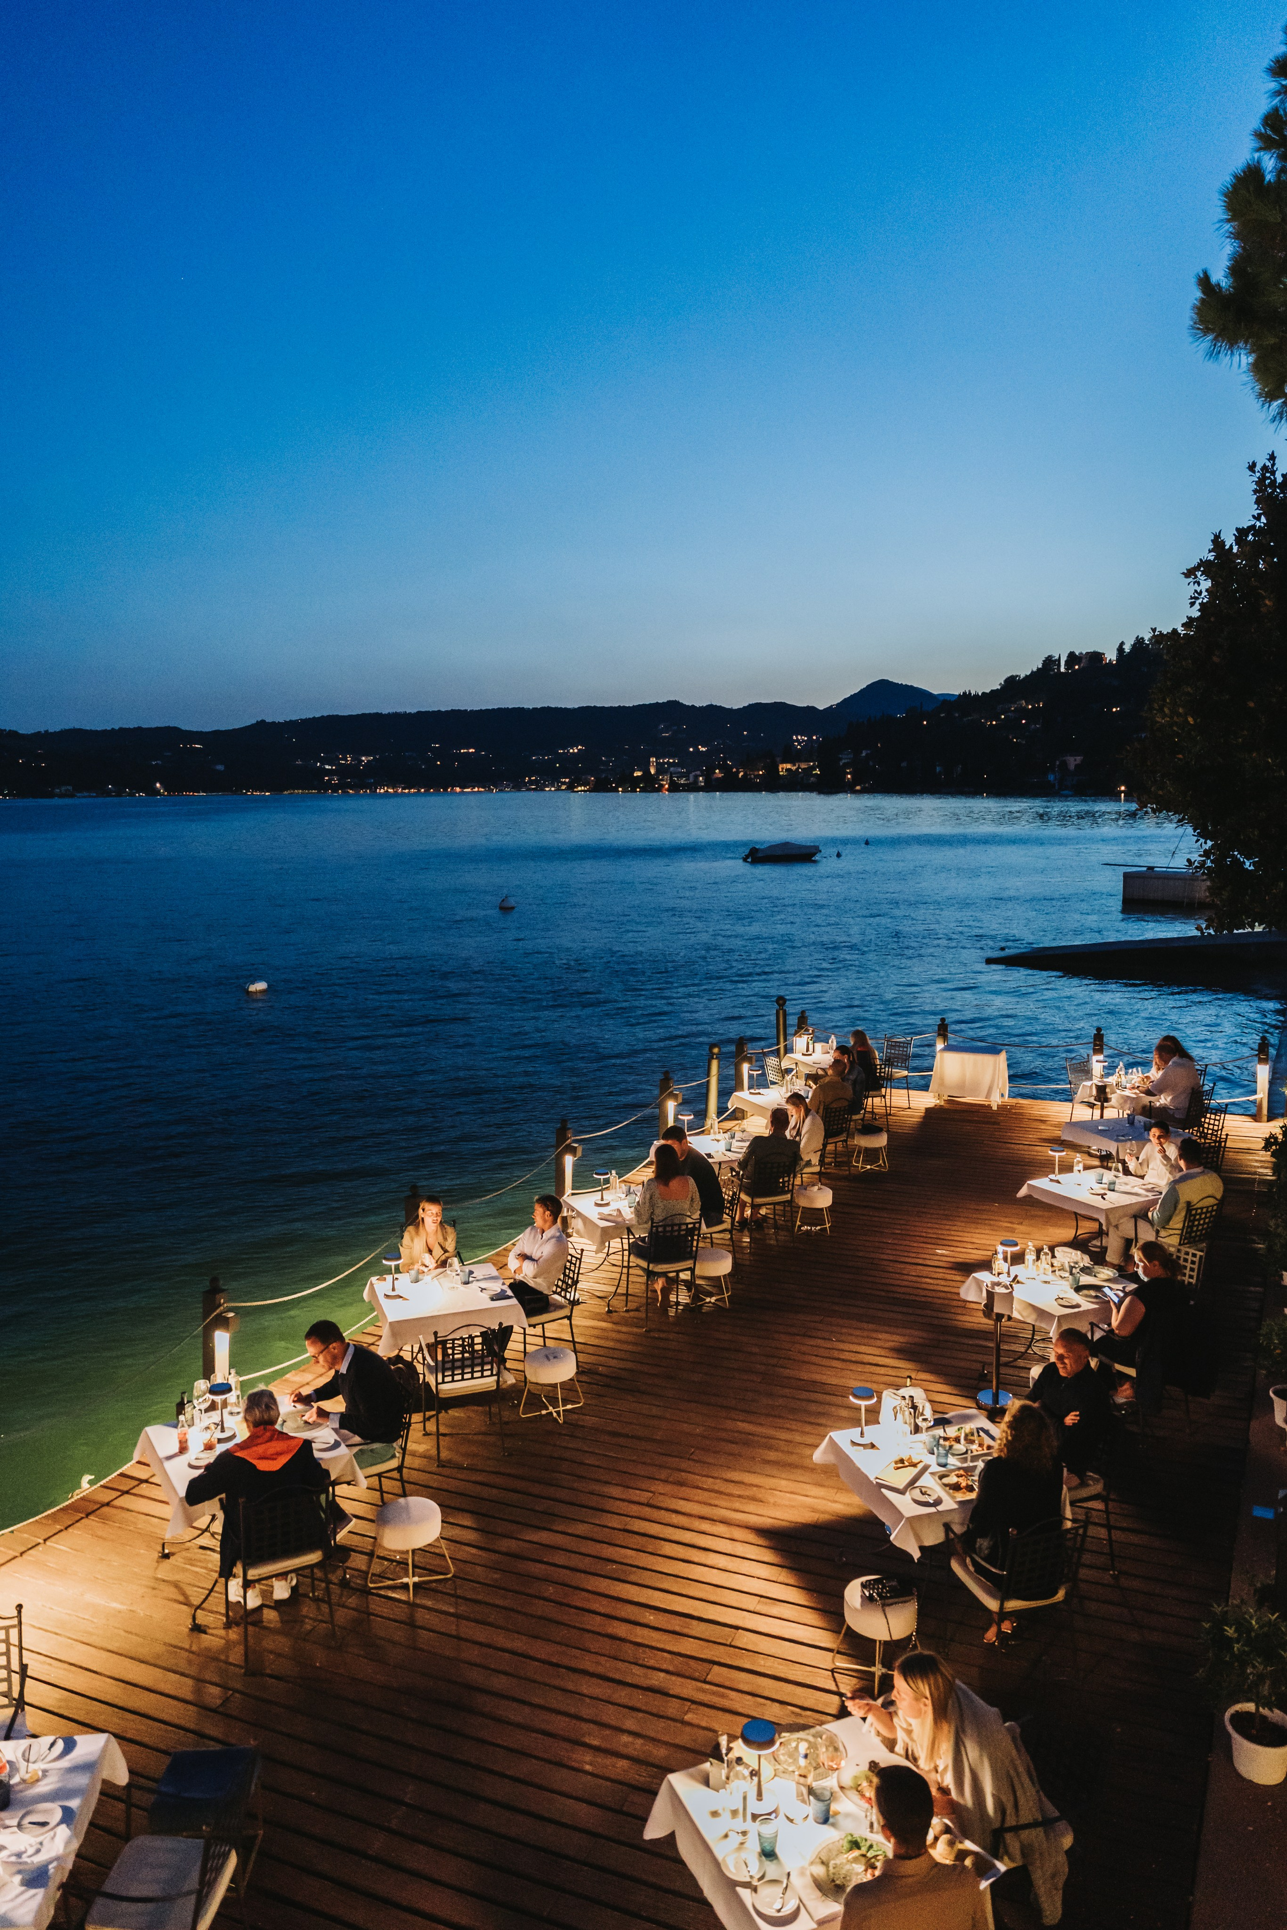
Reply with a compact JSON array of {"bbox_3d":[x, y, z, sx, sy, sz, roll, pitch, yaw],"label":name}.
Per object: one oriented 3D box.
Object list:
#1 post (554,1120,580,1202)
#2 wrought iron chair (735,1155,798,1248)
[{"bbox_3d":[-0.723,2.031,12.265,0.200,1.170,0.200,4,9,27],"label":"post"},{"bbox_3d":[1.110,2.183,12.196,0.550,0.920,0.540,-3,9,-23],"label":"wrought iron chair"}]

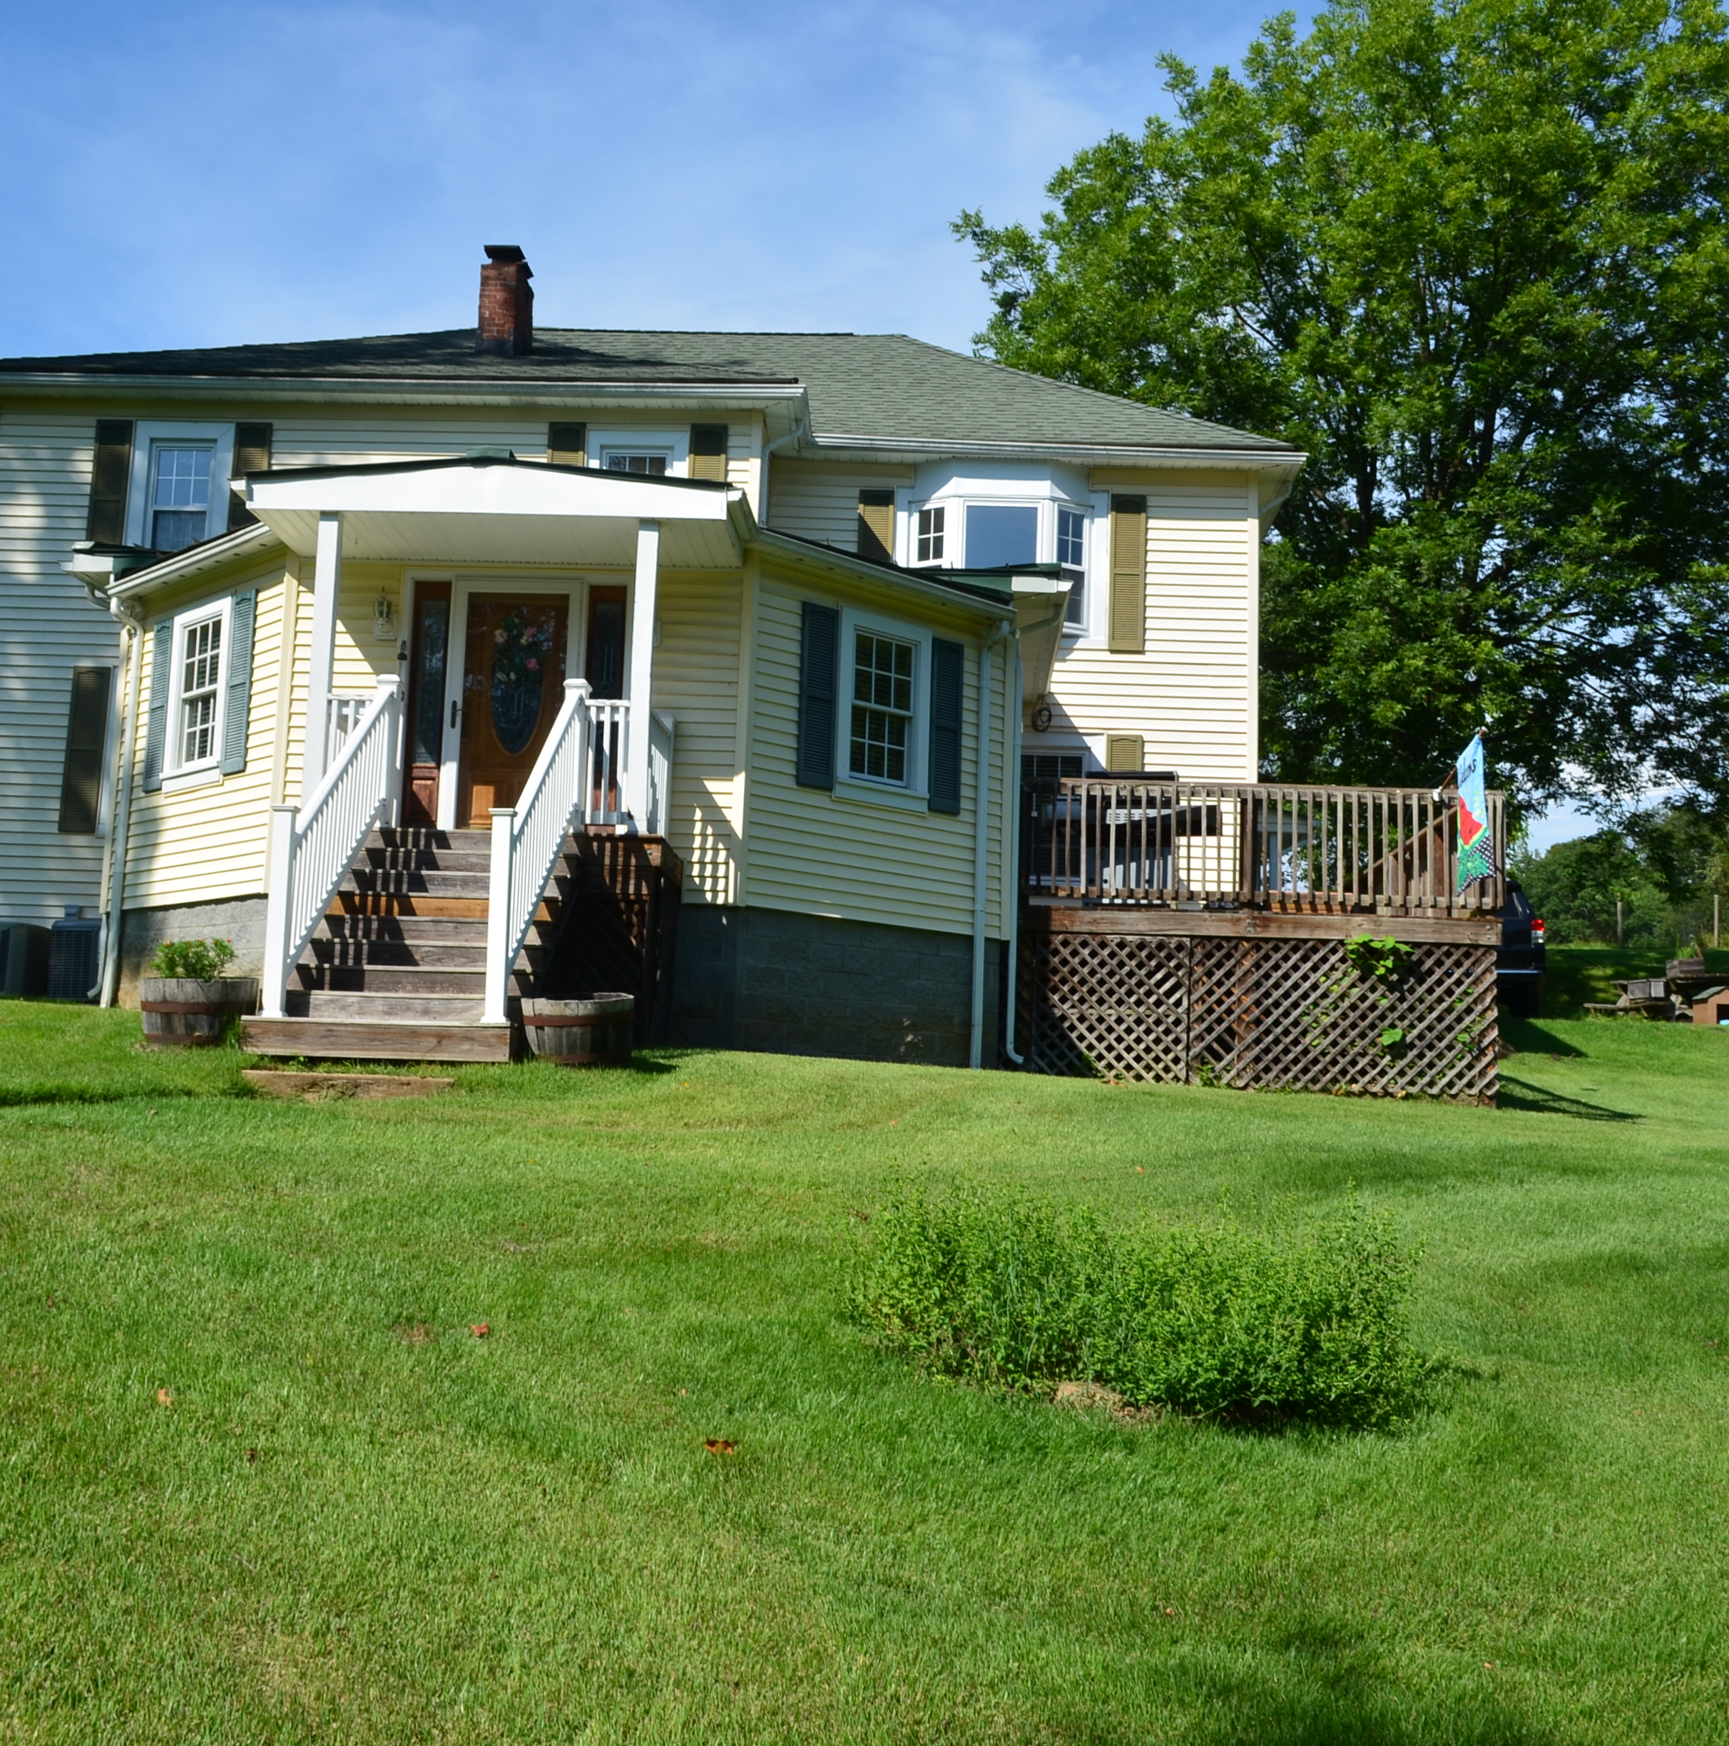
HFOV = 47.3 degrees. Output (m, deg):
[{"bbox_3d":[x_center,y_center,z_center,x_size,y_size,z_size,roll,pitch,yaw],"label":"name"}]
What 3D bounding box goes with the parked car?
[{"bbox_3d":[7.318,1.102,26.027,1.890,1.750,4.750,2,-7,2],"label":"parked car"}]

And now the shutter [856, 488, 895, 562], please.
[{"bbox_3d":[0.090,-2.731,17.632,0.320,1.430,0.045,2,-7,2],"label":"shutter"}]

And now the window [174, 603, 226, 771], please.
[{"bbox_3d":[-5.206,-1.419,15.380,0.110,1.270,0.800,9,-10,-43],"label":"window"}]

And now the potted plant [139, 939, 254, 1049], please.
[{"bbox_3d":[-3.866,0.697,11.488,0.660,0.637,0.660,2,-7,0],"label":"potted plant"}]

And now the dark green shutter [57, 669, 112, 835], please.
[{"bbox_3d":[-7.312,-1.150,18.506,0.356,1.578,0.040,2,-7,2],"label":"dark green shutter"}]

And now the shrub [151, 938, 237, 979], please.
[{"bbox_3d":[-3.913,0.528,11.509,0.500,0.300,0.460,2,-7,0],"label":"shrub"}]

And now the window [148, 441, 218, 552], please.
[{"bbox_3d":[-6.529,-3.463,18.811,0.643,1.357,0.100,2,-7,2],"label":"window"}]

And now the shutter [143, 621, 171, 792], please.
[{"bbox_3d":[-5.663,-1.339,15.803,0.045,1.380,0.370,9,-10,-43],"label":"shutter"}]

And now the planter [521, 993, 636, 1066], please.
[{"bbox_3d":[-1.586,0.900,10.946,0.620,0.400,0.620,2,-7,2],"label":"planter"}]

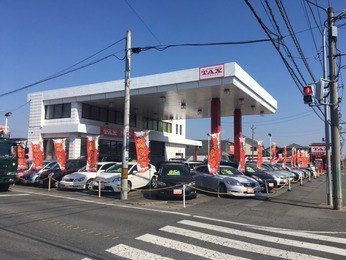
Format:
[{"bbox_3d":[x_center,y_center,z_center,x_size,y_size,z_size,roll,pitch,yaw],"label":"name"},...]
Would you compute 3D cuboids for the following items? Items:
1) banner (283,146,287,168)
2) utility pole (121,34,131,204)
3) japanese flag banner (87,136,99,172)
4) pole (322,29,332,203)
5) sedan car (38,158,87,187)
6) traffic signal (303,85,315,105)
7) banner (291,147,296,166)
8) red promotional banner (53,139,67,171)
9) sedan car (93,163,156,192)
[{"bbox_3d":[8.971,2.257,23.300,0.540,1.840,0.200,5,-7,-30],"label":"banner"},{"bbox_3d":[-1.961,-0.743,12.388,0.270,7.268,0.270,1,-6,0],"label":"utility pole"},{"bbox_3d":[-4.092,1.250,14.800,0.600,1.800,0.120,2,-5,-14],"label":"japanese flag banner"},{"bbox_3d":[6.092,-0.626,11.483,0.200,7.127,0.200,1,-5,0],"label":"pole"},{"bbox_3d":[-6.083,2.657,18.089,1.740,1.500,4.500,-2,-7,31],"label":"sedan car"},{"bbox_3d":[5.386,-1.396,11.506,0.400,0.780,0.320,-2,-7,31],"label":"traffic signal"},{"bbox_3d":[10.384,2.430,25.000,0.540,1.840,0.200,5,-7,-30],"label":"banner"},{"bbox_3d":[-6.205,1.406,16.000,0.620,1.800,0.120,2,-5,-14],"label":"red promotional banner"},{"bbox_3d":[-2.463,2.515,15.981,1.745,1.490,4.450,-2,-6,23],"label":"sedan car"}]

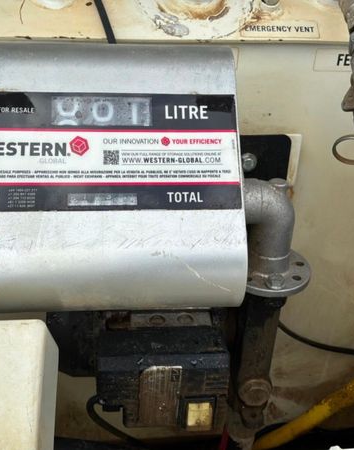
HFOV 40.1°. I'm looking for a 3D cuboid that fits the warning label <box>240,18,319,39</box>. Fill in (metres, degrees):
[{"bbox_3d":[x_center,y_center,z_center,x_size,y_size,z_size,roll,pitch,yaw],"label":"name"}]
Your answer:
[{"bbox_3d":[0.109,-0.207,0.515,0.084,0.001,0.024,0,66,-3],"label":"warning label"}]

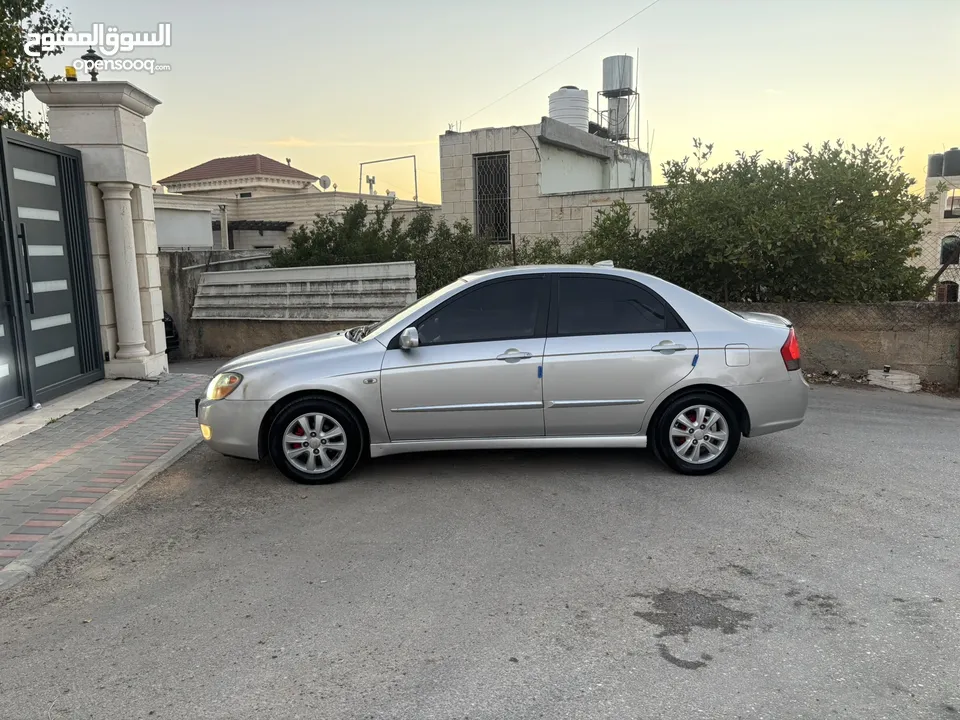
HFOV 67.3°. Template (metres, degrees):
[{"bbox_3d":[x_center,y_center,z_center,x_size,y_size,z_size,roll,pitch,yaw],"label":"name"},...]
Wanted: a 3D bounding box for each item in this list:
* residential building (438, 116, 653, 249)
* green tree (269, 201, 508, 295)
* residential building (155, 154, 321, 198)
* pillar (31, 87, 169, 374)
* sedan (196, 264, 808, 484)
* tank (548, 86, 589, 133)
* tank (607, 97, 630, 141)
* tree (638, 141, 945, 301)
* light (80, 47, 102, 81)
[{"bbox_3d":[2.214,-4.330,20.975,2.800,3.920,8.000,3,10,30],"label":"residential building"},{"bbox_3d":[-1.485,-1.765,11.700,3.700,1.850,2.400,-2,9,0],"label":"green tree"},{"bbox_3d":[-15.342,-11.195,46.000,9.000,4.600,5.600,3,10,28],"label":"residential building"},{"bbox_3d":[-4.370,-1.454,8.610,1.020,3.310,1.020,-2,9,-4],"label":"pillar"},{"bbox_3d":[0.186,-0.005,5.580,4.480,1.470,1.740,0,7,-7],"label":"sedan"},{"bbox_3d":[2.320,-6.539,18.900,1.050,1.300,1.050,-2,9,0],"label":"tank"},{"bbox_3d":[4.115,-7.215,21.500,0.560,1.150,0.560,-2,9,0],"label":"tank"},{"bbox_3d":[4.250,-1.888,10.000,3.900,2.350,2.900,1,9,16],"label":"tree"},{"bbox_3d":[-4.445,-3.358,8.250,0.250,0.460,0.250,-2,9,0],"label":"light"}]

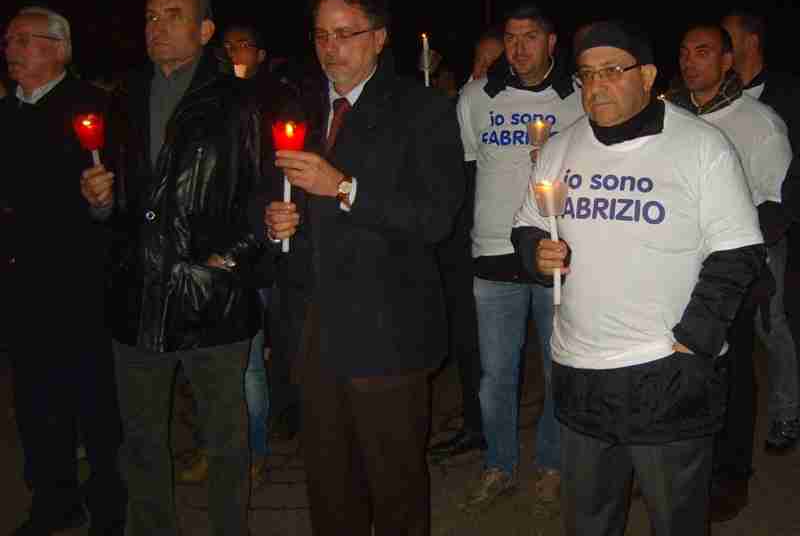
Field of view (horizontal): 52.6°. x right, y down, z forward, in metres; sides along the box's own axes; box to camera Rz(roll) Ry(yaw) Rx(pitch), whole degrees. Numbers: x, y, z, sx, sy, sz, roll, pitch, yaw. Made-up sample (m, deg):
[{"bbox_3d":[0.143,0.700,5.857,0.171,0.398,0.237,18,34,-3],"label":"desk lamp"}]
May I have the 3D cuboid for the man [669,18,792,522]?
[{"bbox_3d":[1.120,0.033,2.800,0.570,1.710,0.420,7,12,39],"label":"man"}]

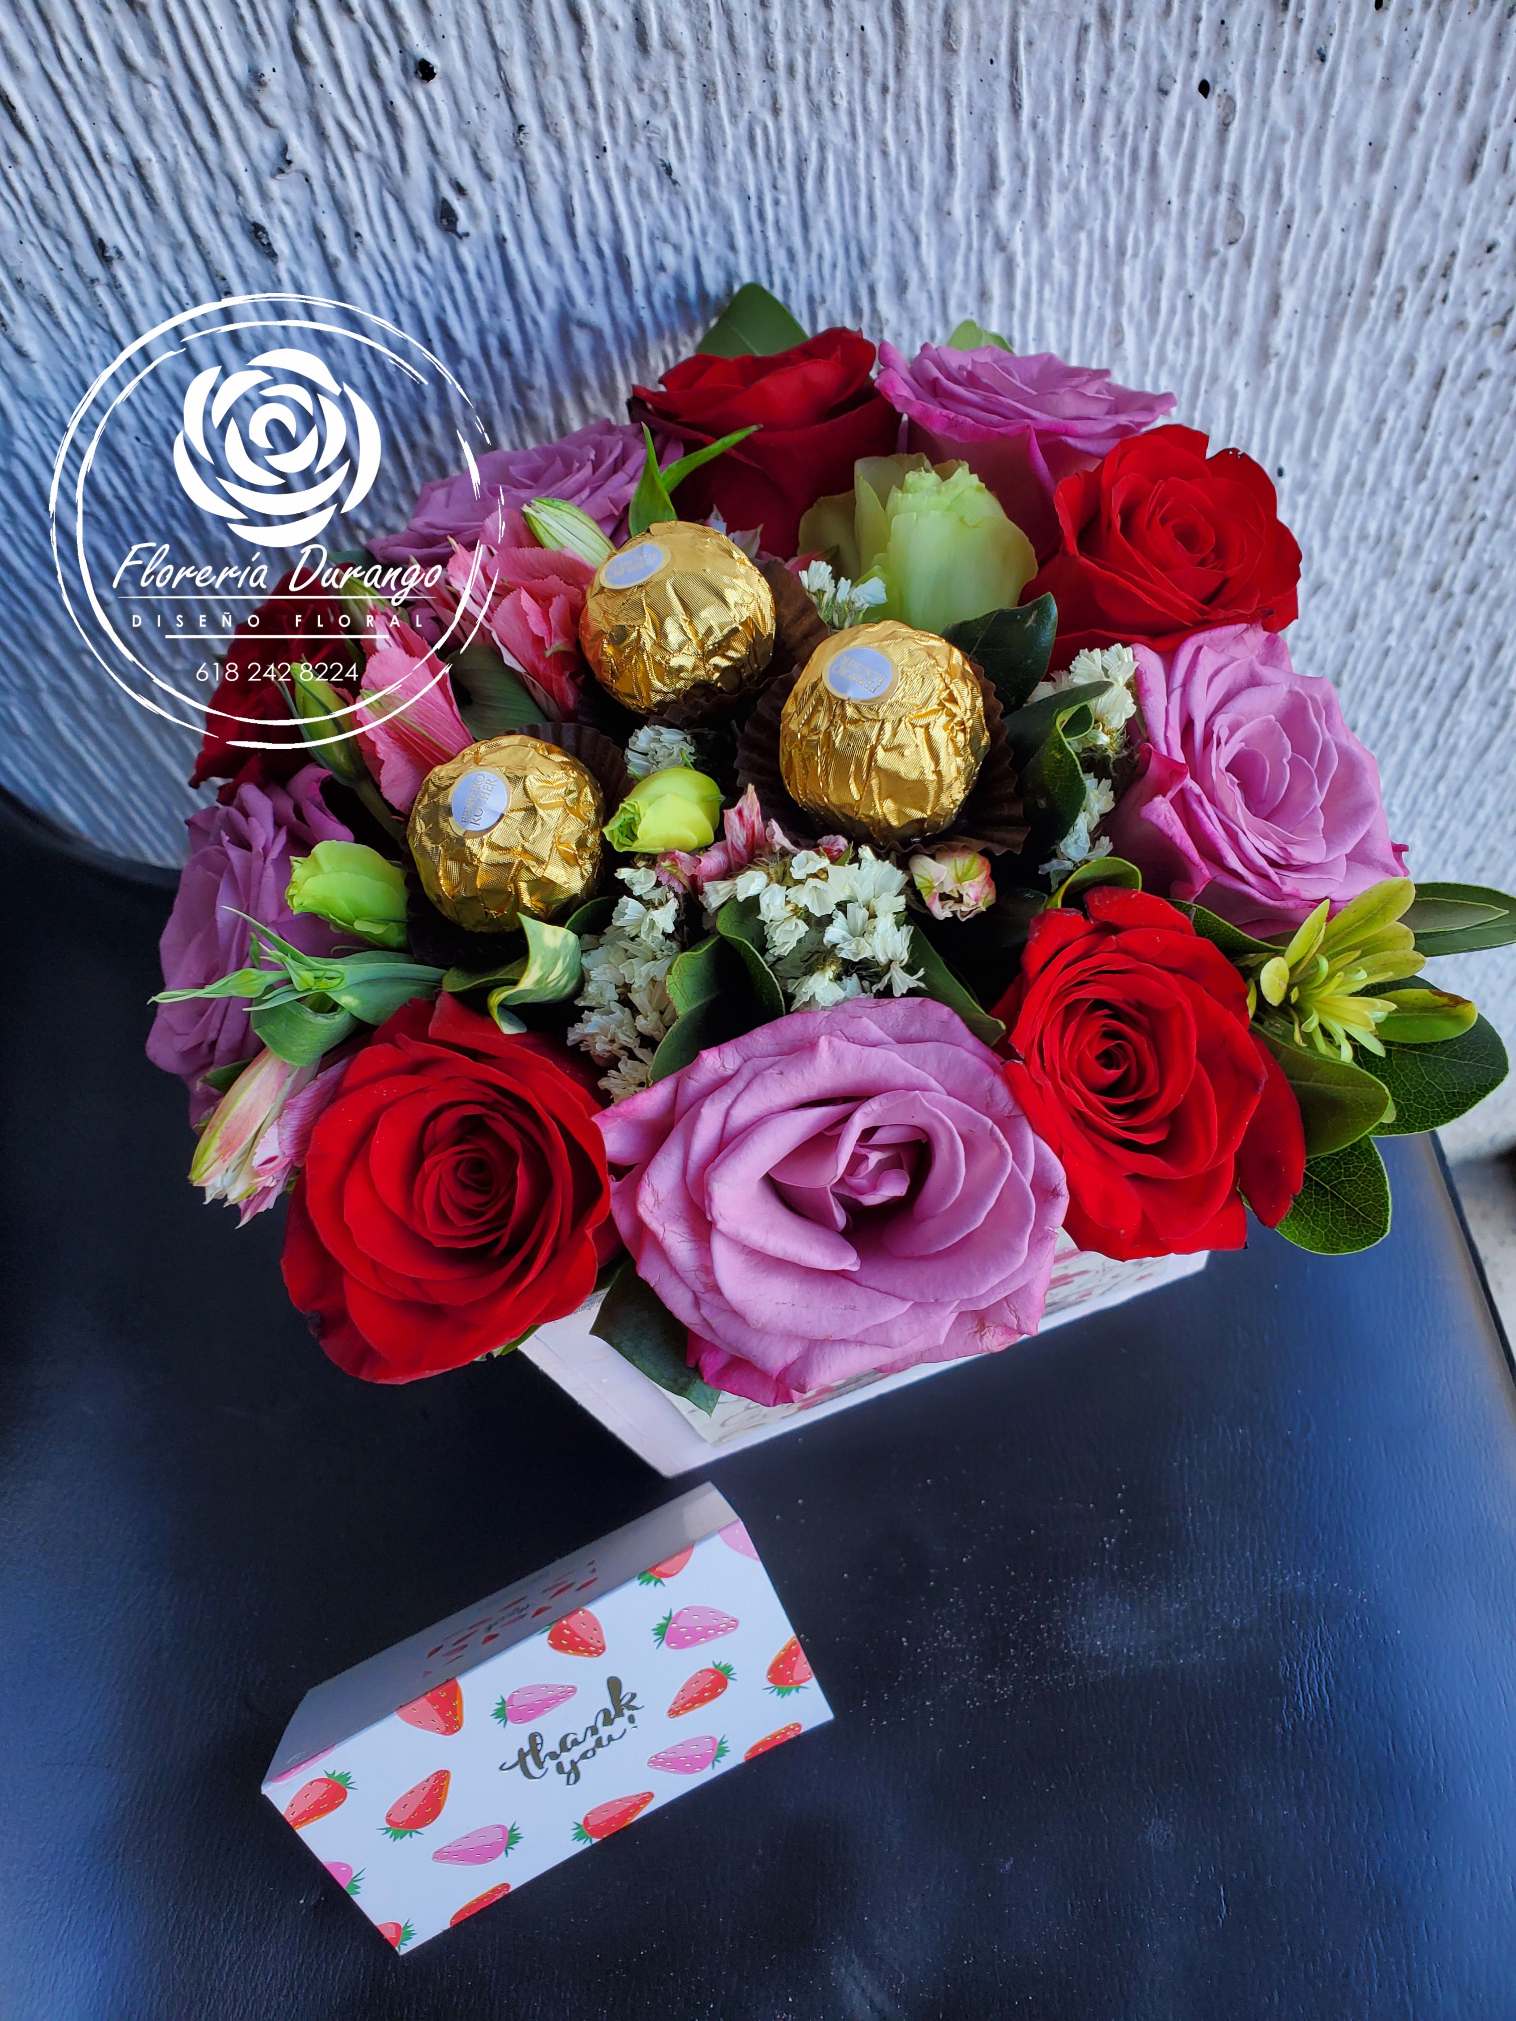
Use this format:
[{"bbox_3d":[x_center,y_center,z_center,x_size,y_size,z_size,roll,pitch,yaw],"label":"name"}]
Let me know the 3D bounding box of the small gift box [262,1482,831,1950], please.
[{"bbox_3d":[-0.042,0.129,0.288,0.092,0.041,0.052,-26,59,-6],"label":"small gift box"}]

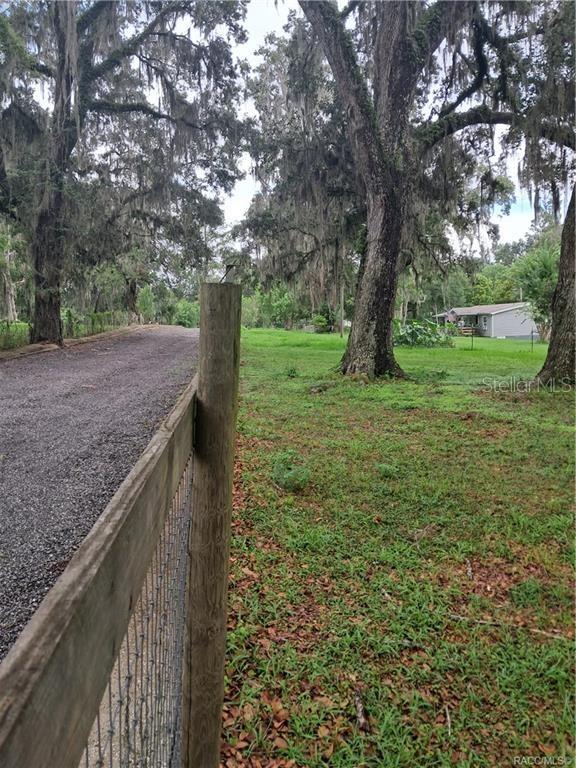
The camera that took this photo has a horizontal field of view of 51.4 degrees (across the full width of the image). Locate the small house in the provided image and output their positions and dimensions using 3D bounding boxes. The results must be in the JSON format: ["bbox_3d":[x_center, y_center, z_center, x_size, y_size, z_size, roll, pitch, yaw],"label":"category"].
[{"bbox_3d":[24.300,-7.250,69.000,7.700,3.900,12.500,0,6,-6],"label":"small house"}]

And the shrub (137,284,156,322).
[{"bbox_3d":[-12.760,-7.260,54.000,1.850,3.450,1.800,1,6,0],"label":"shrub"}]

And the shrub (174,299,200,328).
[{"bbox_3d":[-9.150,-6.590,56.000,2.700,2.800,2.500,1,6,0],"label":"shrub"}]

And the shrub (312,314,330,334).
[{"bbox_3d":[3.020,-5.360,54.000,1.650,1.800,1.600,1,6,0],"label":"shrub"}]

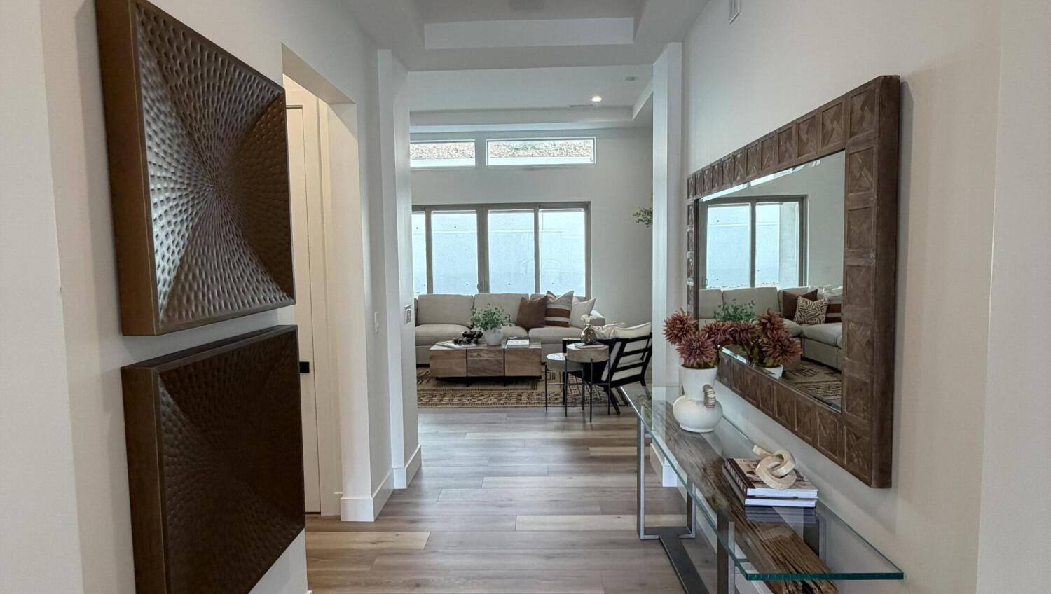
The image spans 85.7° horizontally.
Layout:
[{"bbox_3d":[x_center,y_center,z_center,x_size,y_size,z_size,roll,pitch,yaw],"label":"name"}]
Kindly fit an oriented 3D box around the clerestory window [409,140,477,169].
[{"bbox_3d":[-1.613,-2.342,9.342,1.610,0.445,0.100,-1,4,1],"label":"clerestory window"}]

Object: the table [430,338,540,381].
[{"bbox_3d":[-0.464,0.823,7.094,1.328,0.449,0.665,-1,4,1],"label":"table"}]

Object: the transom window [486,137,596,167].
[{"bbox_3d":[0.254,-2.369,9.295,1.801,0.440,0.100,-1,4,1],"label":"transom window"}]

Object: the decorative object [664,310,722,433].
[{"bbox_3d":[0.777,0.333,2.625,0.261,0.556,0.260,-1,4,1],"label":"decorative object"}]

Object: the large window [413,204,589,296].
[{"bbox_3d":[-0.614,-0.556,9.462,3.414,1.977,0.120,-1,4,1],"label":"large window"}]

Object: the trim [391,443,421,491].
[{"bbox_3d":[-0.843,1.218,4.081,0.084,0.137,0.496,-1,4,1],"label":"trim"}]

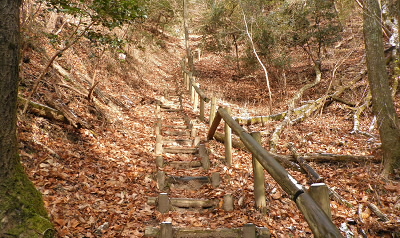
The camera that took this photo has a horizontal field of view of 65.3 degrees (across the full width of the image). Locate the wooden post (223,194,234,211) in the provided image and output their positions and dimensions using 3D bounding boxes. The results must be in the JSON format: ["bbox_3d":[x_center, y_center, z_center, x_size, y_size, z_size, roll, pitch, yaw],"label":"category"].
[{"bbox_3d":[0.351,1.028,3.820,0.115,0.200,0.115,-1,-6,0],"label":"wooden post"}]

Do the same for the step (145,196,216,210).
[{"bbox_3d":[-0.211,1.036,3.870,0.900,0.125,0.125,-1,-6,0],"label":"step"}]

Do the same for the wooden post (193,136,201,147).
[{"bbox_3d":[-0.059,0.480,6.600,0.110,0.240,0.110,11,-6,0],"label":"wooden post"}]

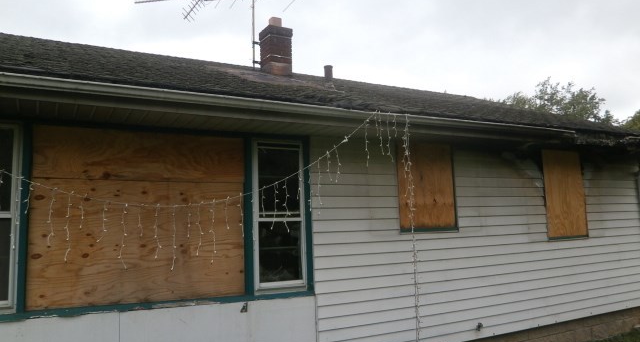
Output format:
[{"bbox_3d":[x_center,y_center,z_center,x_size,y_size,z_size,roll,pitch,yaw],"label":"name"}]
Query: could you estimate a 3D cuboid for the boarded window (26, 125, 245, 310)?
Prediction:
[{"bbox_3d":[-1.559,0.401,4.354,1.832,1.534,0.070,2,-7,-28],"label":"boarded window"}]

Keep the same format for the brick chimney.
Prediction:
[{"bbox_3d":[-0.746,-2.103,8.247,0.430,1.067,0.430,2,-7,-28],"label":"brick chimney"}]

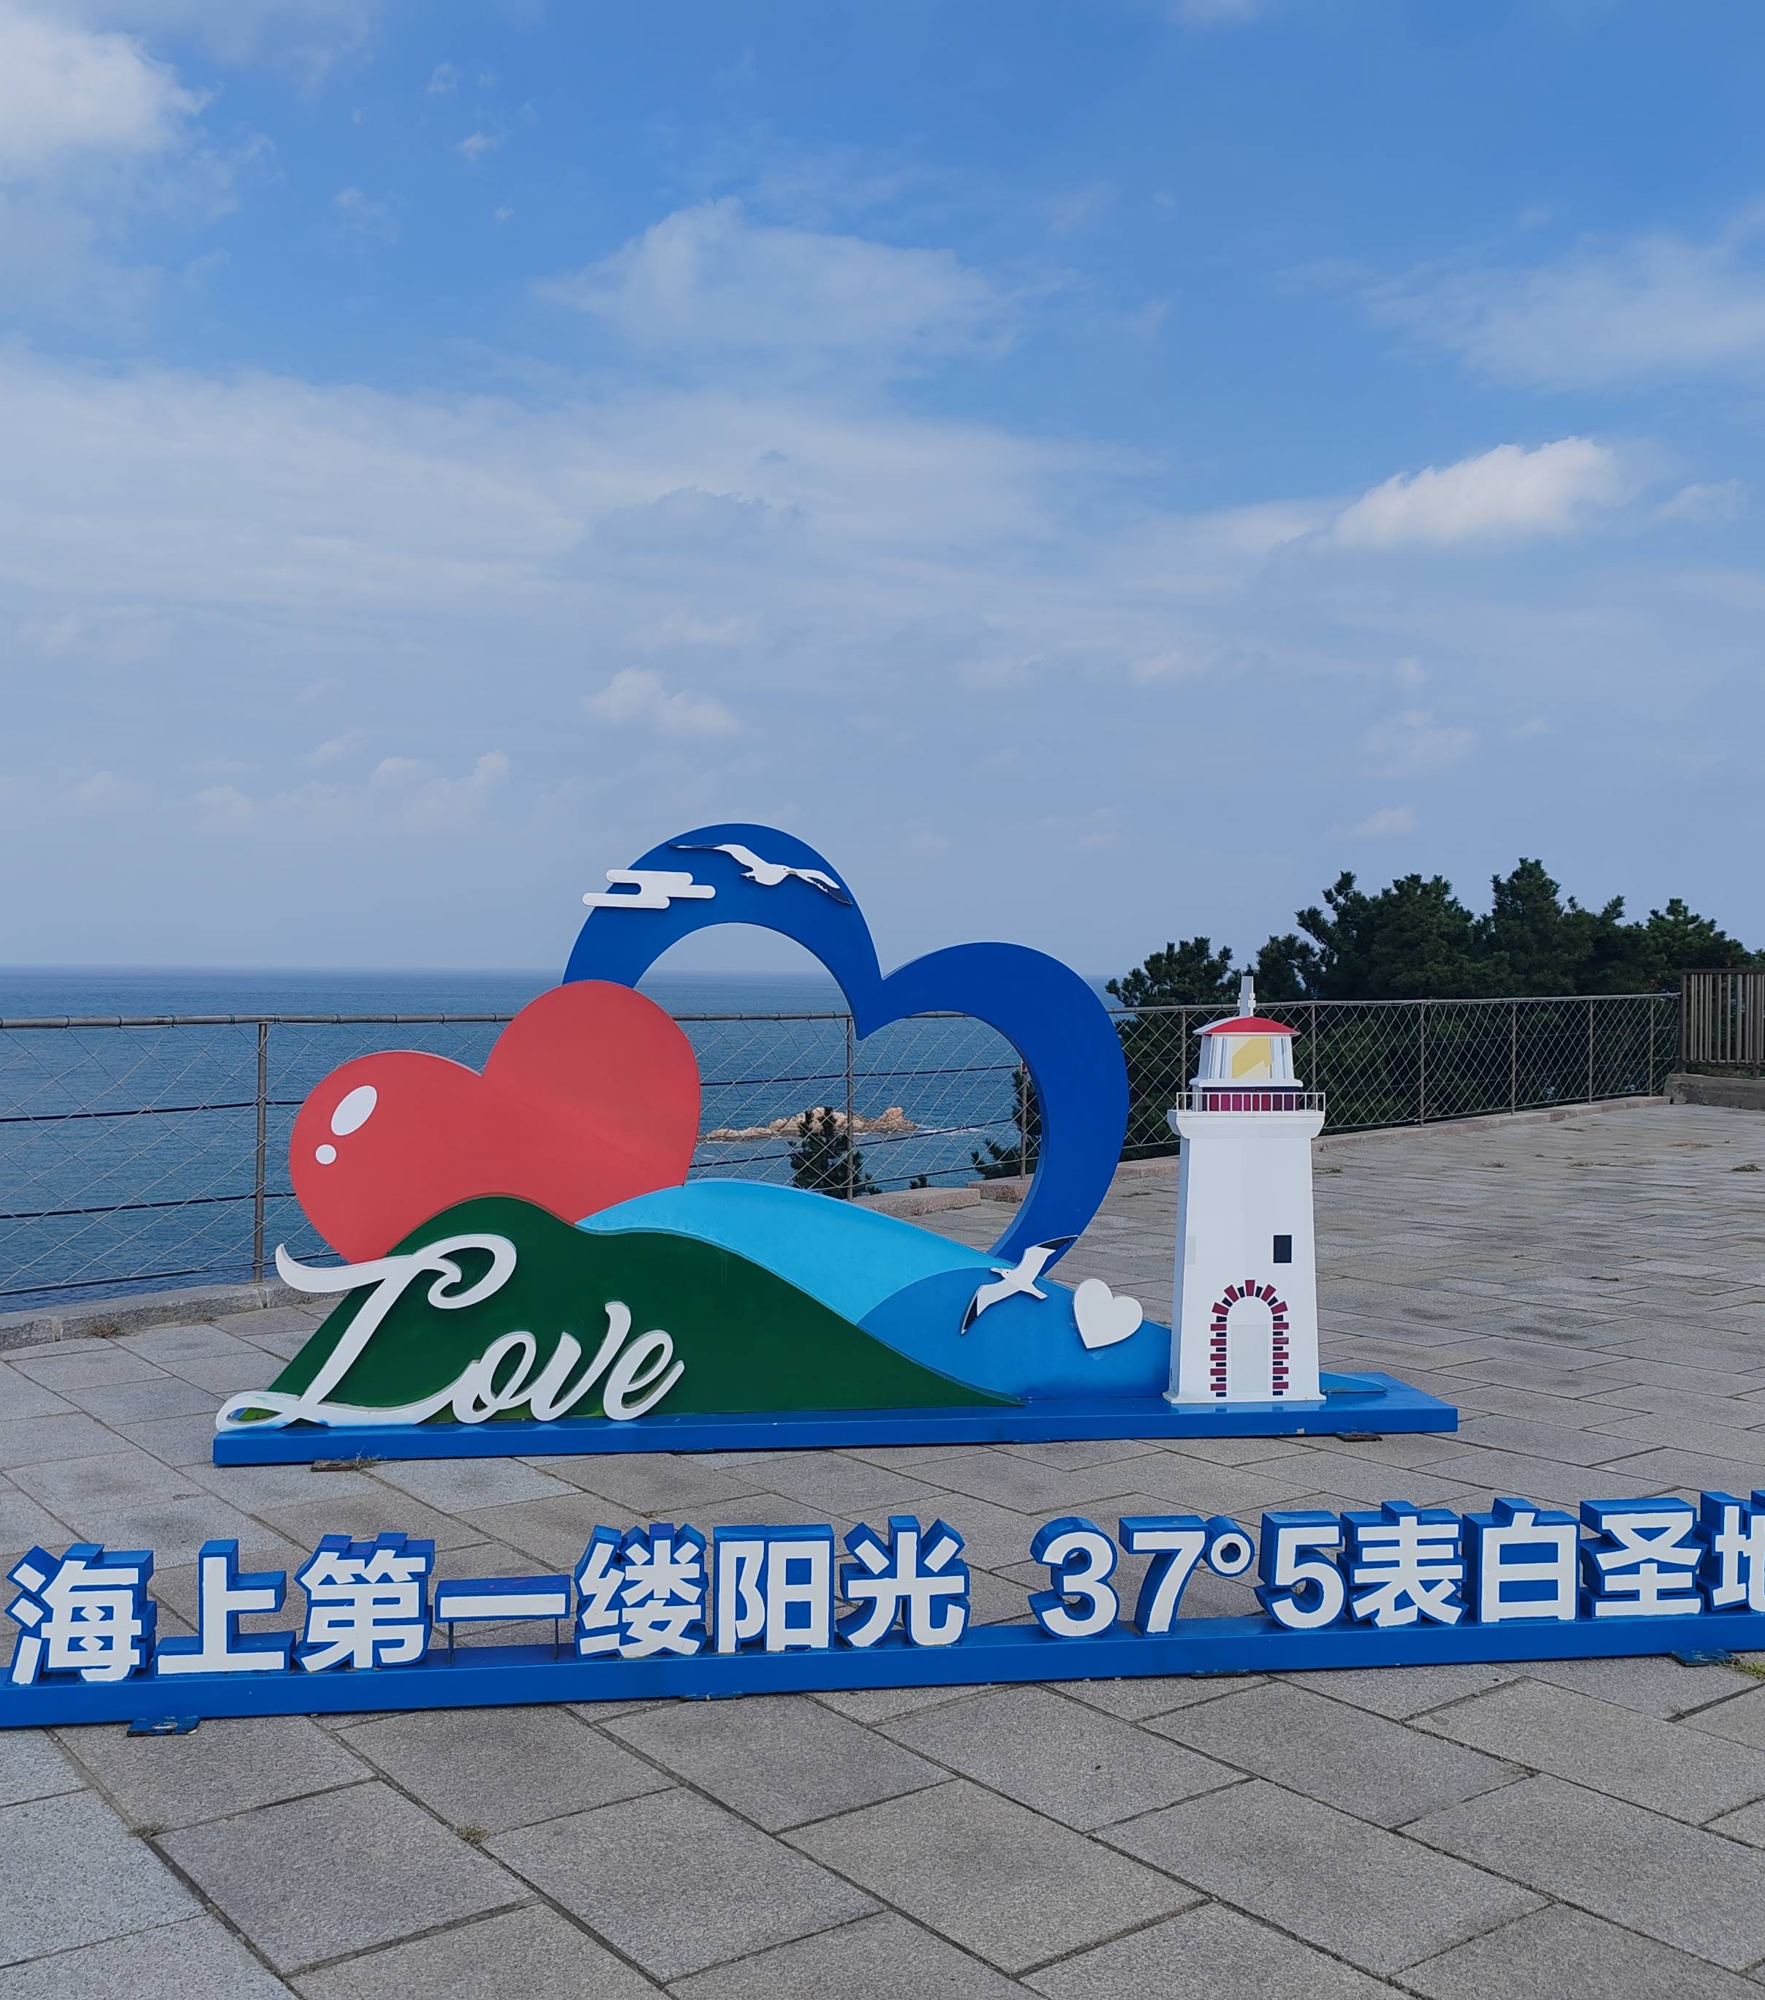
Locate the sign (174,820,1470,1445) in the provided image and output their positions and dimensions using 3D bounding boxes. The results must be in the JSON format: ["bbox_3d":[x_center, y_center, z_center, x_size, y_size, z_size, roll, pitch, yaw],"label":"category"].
[{"bbox_3d":[-0.088,0.399,6.526,3.764,1.888,0.581,0,1,-9],"label":"sign"}]

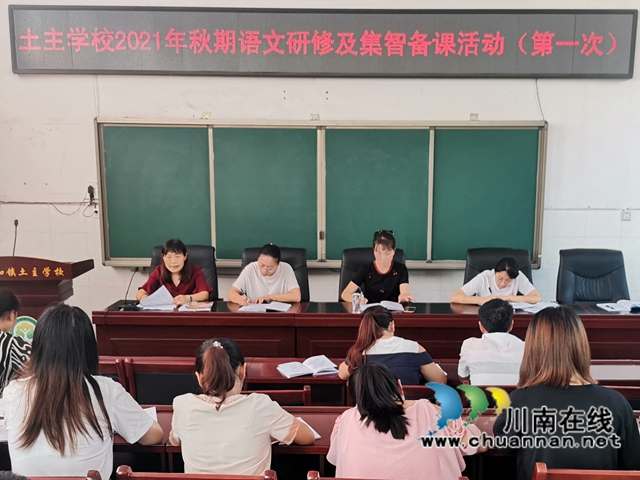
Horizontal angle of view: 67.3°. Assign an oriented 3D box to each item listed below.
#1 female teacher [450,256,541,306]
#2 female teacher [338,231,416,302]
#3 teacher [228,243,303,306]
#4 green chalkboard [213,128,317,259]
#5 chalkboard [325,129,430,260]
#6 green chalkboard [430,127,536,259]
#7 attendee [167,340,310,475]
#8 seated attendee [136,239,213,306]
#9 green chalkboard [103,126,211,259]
[{"bbox_3d":[1.357,0.677,3.830,0.697,1.124,0.610,0,7,0],"label":"female teacher"},{"bbox_3d":[0.443,0.581,3.832,0.573,1.302,0.580,0,7,0],"label":"female teacher"},{"bbox_3d":[-0.439,0.623,3.834,0.572,1.208,0.580,0,7,-3],"label":"teacher"},{"bbox_3d":[-0.489,-0.408,4.392,0.982,1.194,0.030,0,7,0],"label":"green chalkboard"},{"bbox_3d":[0.506,-0.402,4.395,0.999,1.202,0.030,0,7,0],"label":"chalkboard"},{"bbox_3d":[1.502,-0.402,4.397,0.975,1.207,0.030,0,7,0],"label":"green chalkboard"},{"bbox_3d":[-0.285,0.926,1.836,0.527,1.140,0.600,1,7,3],"label":"attendee"},{"bbox_3d":[-1.126,0.604,3.830,0.587,1.237,0.580,0,7,0],"label":"seated attendee"},{"bbox_3d":[-1.467,-0.419,4.388,0.966,1.197,0.030,0,7,0],"label":"green chalkboard"}]

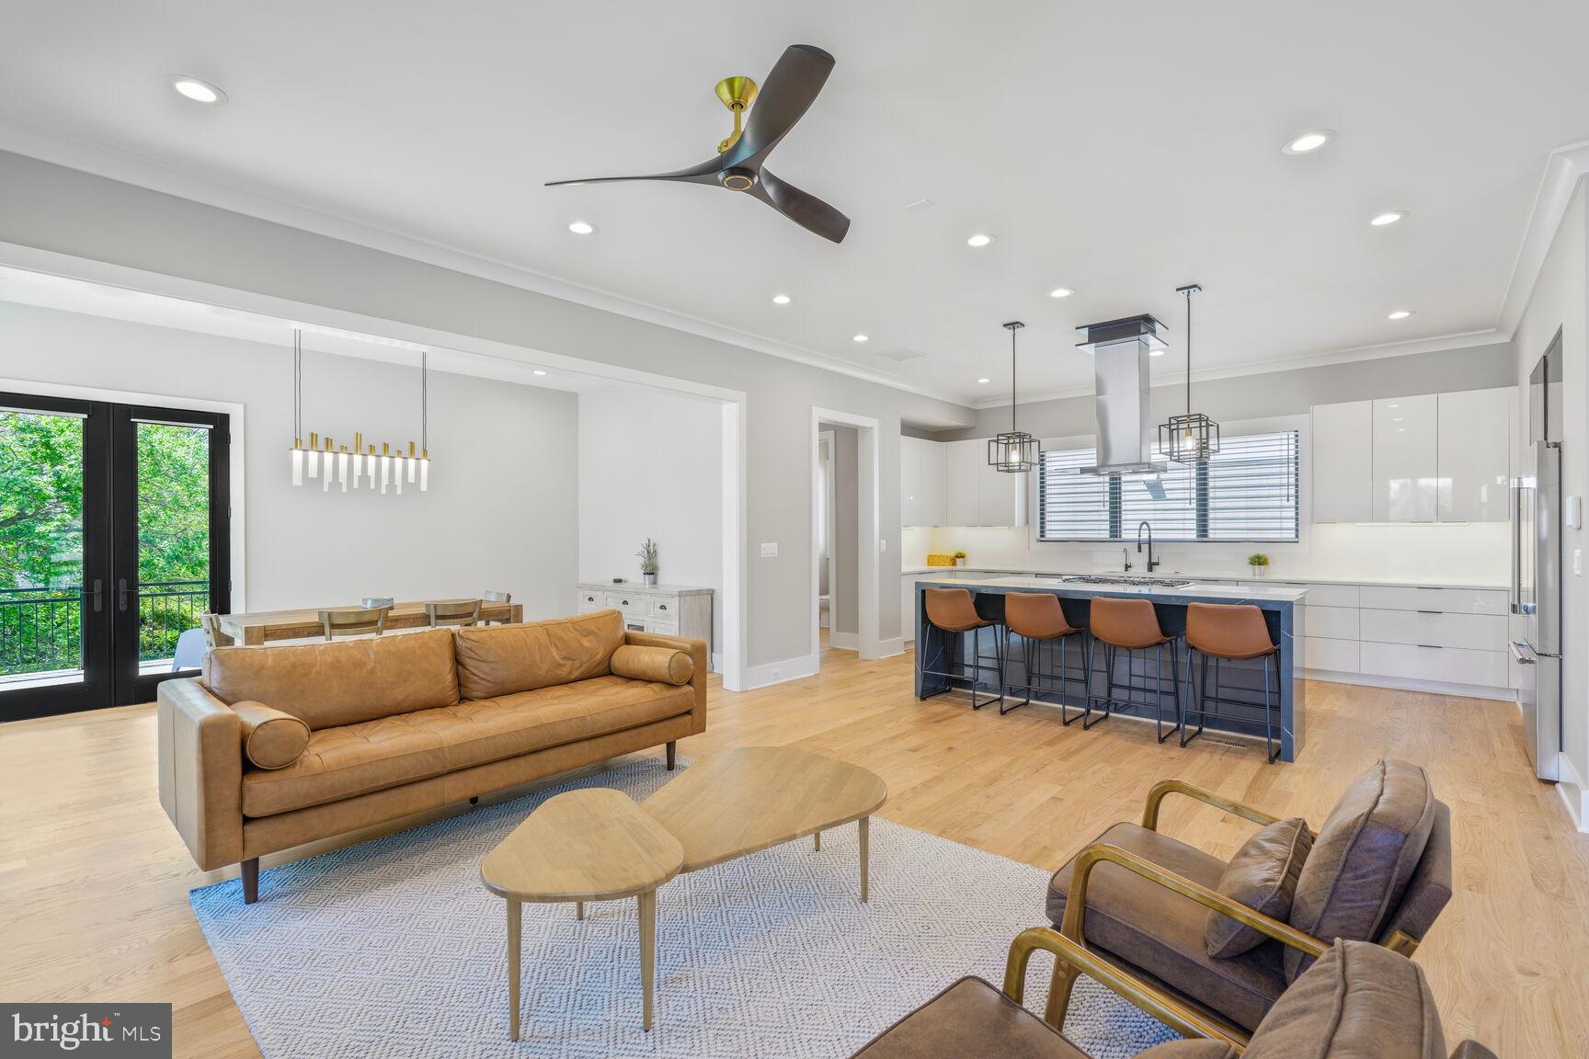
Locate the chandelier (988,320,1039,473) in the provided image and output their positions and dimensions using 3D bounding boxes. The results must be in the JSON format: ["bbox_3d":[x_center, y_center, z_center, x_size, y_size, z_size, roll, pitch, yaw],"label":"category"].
[{"bbox_3d":[1.795,-1.062,5.743,0.300,1.200,0.300,0,0,42],"label":"chandelier"}]

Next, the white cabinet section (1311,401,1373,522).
[{"bbox_3d":[4.942,-0.588,6.359,0.423,1.058,0.345,0,0,42],"label":"white cabinet section"}]

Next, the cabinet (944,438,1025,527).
[{"bbox_3d":[2.394,-0.568,8.823,0.930,1.080,0.330,0,0,42],"label":"cabinet"}]

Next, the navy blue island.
[{"bbox_3d":[2.346,0.901,5.405,2.560,0.946,1.165,0,0,42],"label":"navy blue island"}]

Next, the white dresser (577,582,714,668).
[{"bbox_3d":[-1.544,0.991,7.213,1.680,0.810,0.460,0,0,42],"label":"white dresser"}]

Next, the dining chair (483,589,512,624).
[{"bbox_3d":[-2.822,0.980,6.135,0.460,0.840,0.520,0,0,42],"label":"dining chair"}]

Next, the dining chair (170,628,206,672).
[{"bbox_3d":[-5.298,1.232,6.357,0.600,0.750,0.580,0,0,42],"label":"dining chair"}]

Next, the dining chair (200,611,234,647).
[{"bbox_3d":[-3.572,0.920,4.600,0.460,0.850,0.530,0,0,42],"label":"dining chair"}]

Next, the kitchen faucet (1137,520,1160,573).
[{"bbox_3d":[3.805,0.191,7.615,0.270,0.545,0.140,0,0,-33],"label":"kitchen faucet"}]

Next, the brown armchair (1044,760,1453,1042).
[{"bbox_3d":[1.074,0.930,1.708,0.780,0.785,0.660,0,0,42],"label":"brown armchair"}]

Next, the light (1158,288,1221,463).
[{"bbox_3d":[2.717,-1.067,4.856,0.300,1.195,0.300,0,0,42],"label":"light"}]

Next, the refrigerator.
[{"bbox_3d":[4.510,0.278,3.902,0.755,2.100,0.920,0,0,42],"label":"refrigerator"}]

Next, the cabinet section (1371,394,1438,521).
[{"bbox_3d":[5.255,-0.590,6.077,0.419,1.058,0.345,0,0,42],"label":"cabinet section"}]

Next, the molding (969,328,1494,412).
[{"bbox_3d":[4.185,-1.623,7.556,4.900,0.100,0.105,0,0,42],"label":"molding"}]

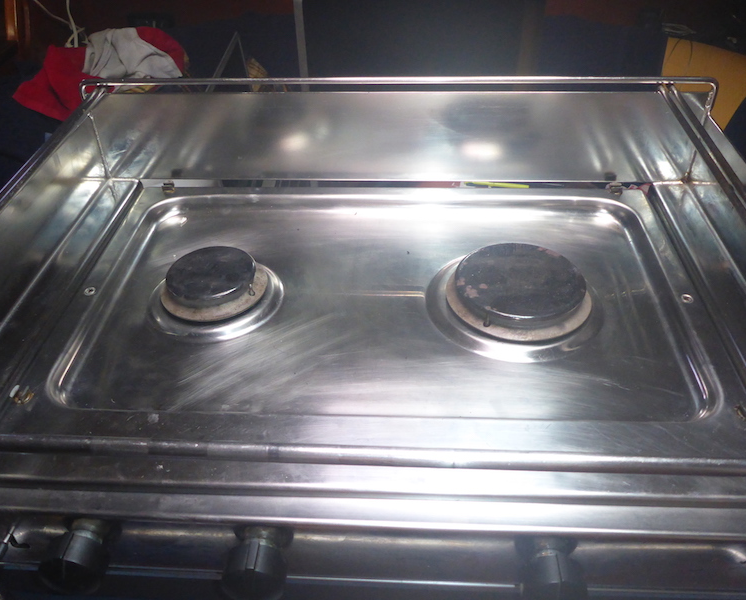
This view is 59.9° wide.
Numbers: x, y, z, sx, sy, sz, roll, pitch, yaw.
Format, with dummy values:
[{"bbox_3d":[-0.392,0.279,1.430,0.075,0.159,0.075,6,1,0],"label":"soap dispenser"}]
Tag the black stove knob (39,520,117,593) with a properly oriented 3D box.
[{"bbox_3d":[-0.156,0.135,0.349,0.036,0.036,0.032,1,41,4],"label":"black stove knob"}]

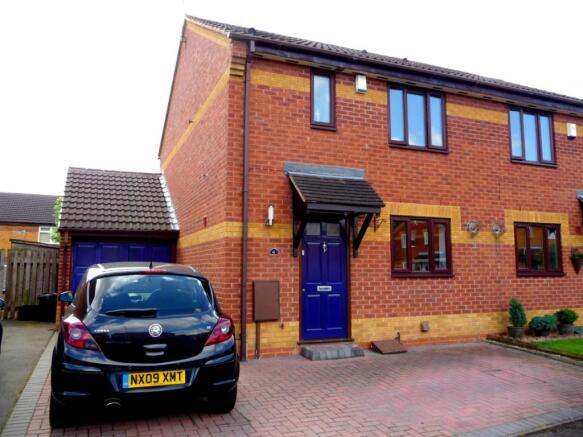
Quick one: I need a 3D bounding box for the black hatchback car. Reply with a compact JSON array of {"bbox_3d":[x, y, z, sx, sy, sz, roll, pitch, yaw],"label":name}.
[{"bbox_3d":[-1.862,1.307,5.920,1.770,1.490,3.990,2,-6,-20],"label":"black hatchback car"}]

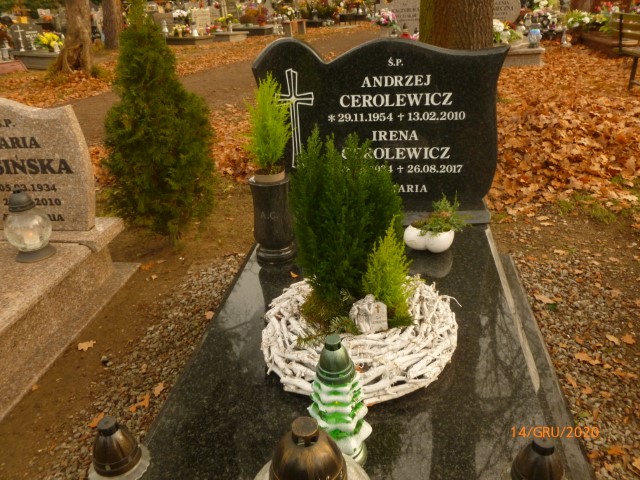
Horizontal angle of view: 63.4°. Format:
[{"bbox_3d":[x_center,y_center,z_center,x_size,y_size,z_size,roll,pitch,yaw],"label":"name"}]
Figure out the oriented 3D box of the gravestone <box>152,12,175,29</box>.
[{"bbox_3d":[-4.297,-6.169,14.556,0.680,0.480,0.160,1,27,9],"label":"gravestone"}]

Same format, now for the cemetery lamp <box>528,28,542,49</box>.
[{"bbox_3d":[3.201,-2.997,7.704,0.185,0.275,0.185,1,27,9],"label":"cemetery lamp"}]

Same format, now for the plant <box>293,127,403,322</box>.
[{"bbox_3d":[0.076,-0.036,1.441,0.310,0.570,0.280,1,27,9],"label":"plant"}]

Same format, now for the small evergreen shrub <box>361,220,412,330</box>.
[{"bbox_3d":[0.188,0.098,1.428,0.140,0.335,0.140,1,27,9],"label":"small evergreen shrub"}]

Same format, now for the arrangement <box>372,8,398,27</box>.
[{"bbox_3d":[1.054,-3.688,8.607,0.430,0.300,0.360,1,27,9],"label":"arrangement"}]

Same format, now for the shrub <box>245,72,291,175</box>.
[{"bbox_3d":[-0.171,-0.369,1.736,0.165,0.380,0.155,1,27,9],"label":"shrub"}]

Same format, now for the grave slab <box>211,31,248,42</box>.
[{"bbox_3d":[-2.701,-5.698,14.366,0.900,0.250,1.500,1,27,9],"label":"grave slab"}]

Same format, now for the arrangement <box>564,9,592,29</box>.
[{"bbox_3d":[4.539,-3.879,9.079,0.480,0.360,0.400,1,27,9],"label":"arrangement"}]

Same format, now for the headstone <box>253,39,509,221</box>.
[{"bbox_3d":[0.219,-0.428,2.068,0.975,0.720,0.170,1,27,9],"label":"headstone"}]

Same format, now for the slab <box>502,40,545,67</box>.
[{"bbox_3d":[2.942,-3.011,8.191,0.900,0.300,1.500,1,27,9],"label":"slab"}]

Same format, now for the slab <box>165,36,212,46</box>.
[{"bbox_3d":[-3.596,-5.476,14.024,0.970,0.250,1.400,1,27,9],"label":"slab"}]

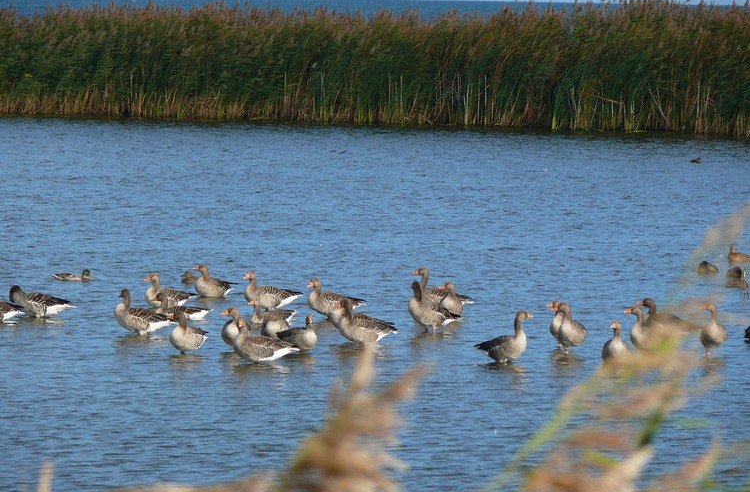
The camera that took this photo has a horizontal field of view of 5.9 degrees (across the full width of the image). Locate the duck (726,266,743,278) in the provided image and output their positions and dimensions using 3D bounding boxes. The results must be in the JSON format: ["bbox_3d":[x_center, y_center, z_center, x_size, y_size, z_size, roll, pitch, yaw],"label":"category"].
[{"bbox_3d":[4.798,0.350,97.000,0.300,0.165,0.170,3,3,41],"label":"duck"}]

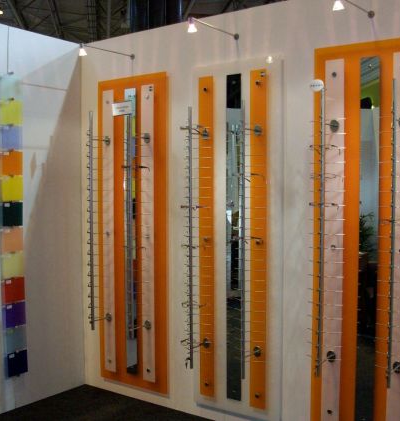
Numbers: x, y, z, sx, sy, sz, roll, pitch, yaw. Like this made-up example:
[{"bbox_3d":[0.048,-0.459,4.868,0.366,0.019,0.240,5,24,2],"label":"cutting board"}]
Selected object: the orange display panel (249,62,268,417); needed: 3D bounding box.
[{"bbox_3d":[0.332,0.185,3.164,0.098,1.948,0.020,2,4,35],"label":"orange display panel"}]

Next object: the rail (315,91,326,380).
[{"bbox_3d":[0.608,0.116,2.774,0.020,1.452,0.021,2,4,35],"label":"rail"}]

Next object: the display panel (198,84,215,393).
[{"bbox_3d":[0.041,0.174,3.365,0.098,1.948,0.020,2,4,35],"label":"display panel"}]

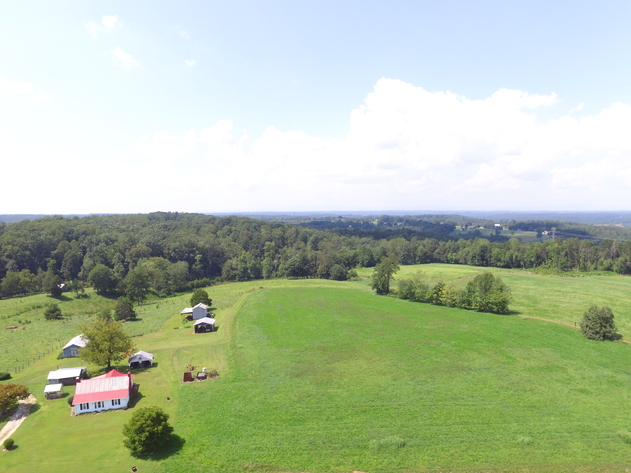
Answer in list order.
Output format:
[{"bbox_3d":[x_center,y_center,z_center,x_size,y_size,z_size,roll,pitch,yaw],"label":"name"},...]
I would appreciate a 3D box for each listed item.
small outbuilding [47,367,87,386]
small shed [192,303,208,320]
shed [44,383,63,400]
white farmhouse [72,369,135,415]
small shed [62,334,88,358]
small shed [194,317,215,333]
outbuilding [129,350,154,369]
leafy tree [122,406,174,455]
[{"bbox_3d":[-74.810,42.052,109.991,8.280,3.920,5.780,-1,4,-15],"label":"small outbuilding"},{"bbox_3d":[-55.838,36.290,176.949,6.310,6.000,5.960,-1,4,-13],"label":"small shed"},{"bbox_3d":[-72.753,43.203,101.553,3.760,2.780,2.730,-1,4,-17],"label":"shed"},{"bbox_3d":[-55.598,40.623,97.220,12.170,6.720,11.110,-1,4,-16],"label":"white farmhouse"},{"bbox_3d":[-87.103,40.082,134.357,6.760,4.580,11.340,-1,4,-17],"label":"small shed"},{"bbox_3d":[-47.801,38.313,157.581,7.790,4.580,6.210,-1,4,-10],"label":"small shed"},{"bbox_3d":[-58.031,41.095,122.024,6.880,4.030,4.440,-1,4,-17],"label":"outbuilding"},{"bbox_3d":[-35.924,41.725,78.714,9.810,8.600,9.810,0,4,0],"label":"leafy tree"}]

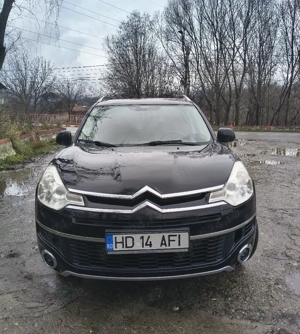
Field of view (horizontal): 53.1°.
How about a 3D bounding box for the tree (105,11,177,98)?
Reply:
[{"bbox_3d":[-0.949,-9.687,30.000,7.000,11.684,7.000,-1,9,-1],"label":"tree"}]

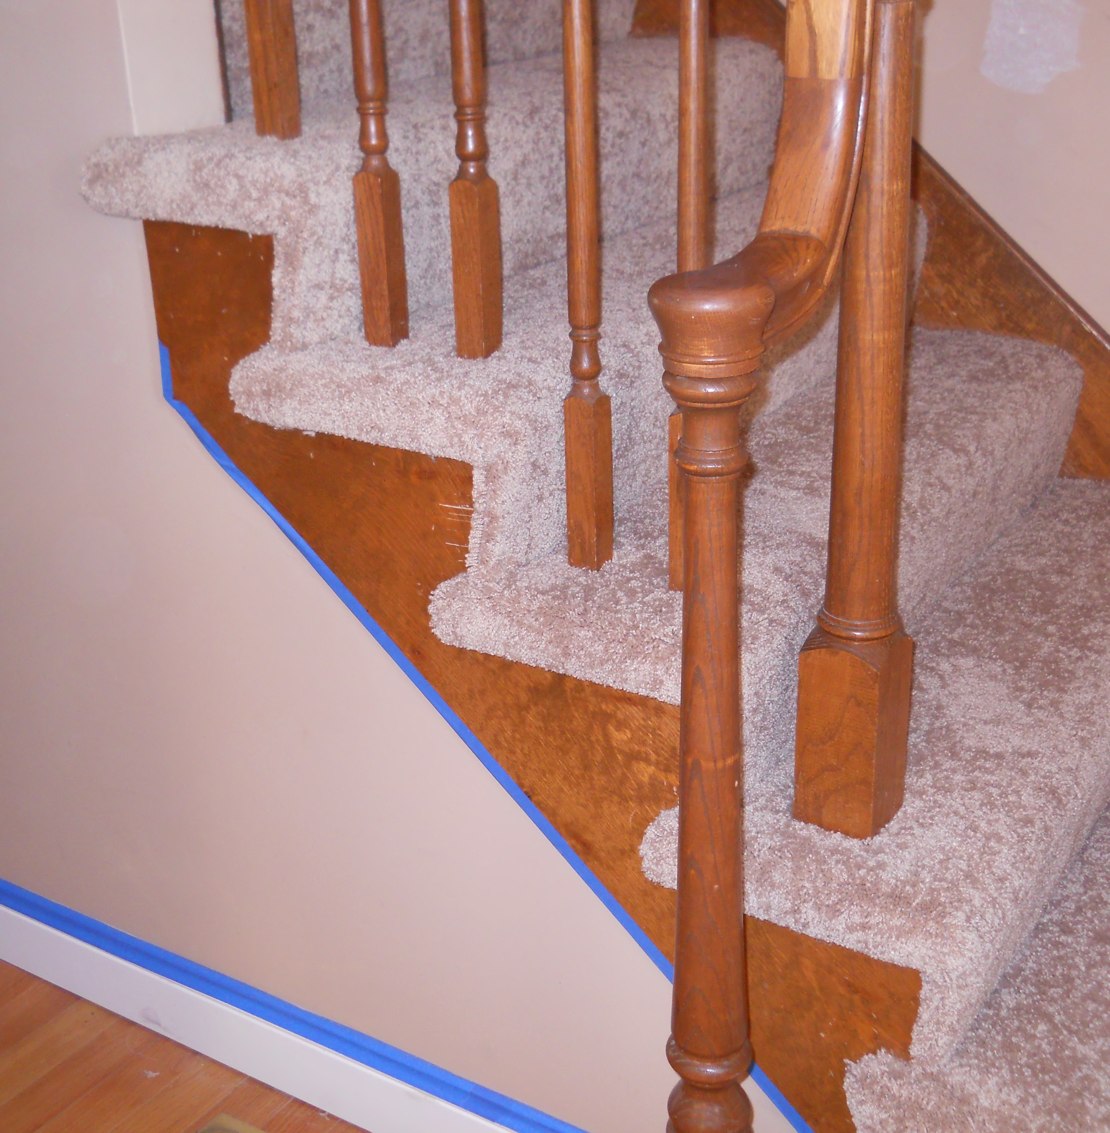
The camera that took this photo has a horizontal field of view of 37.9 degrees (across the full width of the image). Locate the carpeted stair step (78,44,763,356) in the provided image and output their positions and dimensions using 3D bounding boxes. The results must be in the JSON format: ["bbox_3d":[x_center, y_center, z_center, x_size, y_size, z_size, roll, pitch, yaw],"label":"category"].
[{"bbox_3d":[-0.081,-0.529,2.098,0.295,0.206,1.119,13,27,30],"label":"carpeted stair step"}]

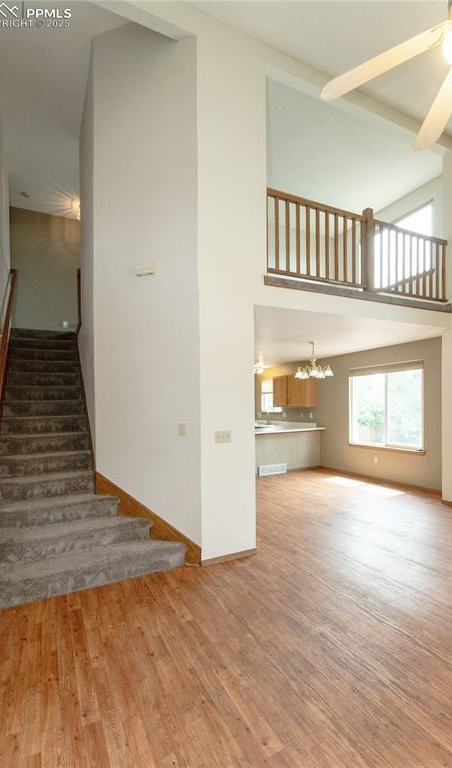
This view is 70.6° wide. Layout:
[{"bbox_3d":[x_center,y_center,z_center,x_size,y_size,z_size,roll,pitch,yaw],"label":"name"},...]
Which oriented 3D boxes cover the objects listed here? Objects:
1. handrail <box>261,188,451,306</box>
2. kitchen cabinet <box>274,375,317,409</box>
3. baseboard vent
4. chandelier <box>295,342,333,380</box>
[{"bbox_3d":[1.766,-1.570,3.865,2.950,0.930,0.100,0,-3,-25],"label":"handrail"},{"bbox_3d":[1.630,0.190,7.480,0.320,0.750,1.000,1,-3,-27],"label":"kitchen cabinet"},{"bbox_3d":[0.979,1.766,6.570,0.654,0.197,0.025,0,-3,-25],"label":"baseboard vent"},{"bbox_3d":[1.410,-0.372,5.150,0.610,0.600,0.610,-1,-2,0],"label":"chandelier"}]

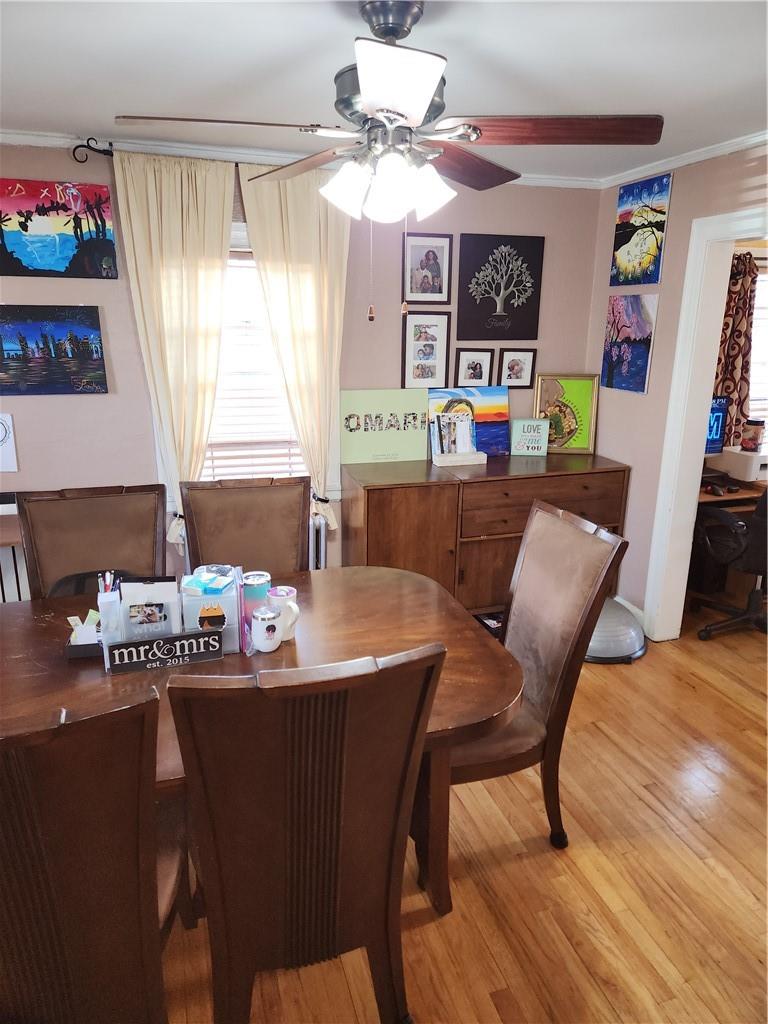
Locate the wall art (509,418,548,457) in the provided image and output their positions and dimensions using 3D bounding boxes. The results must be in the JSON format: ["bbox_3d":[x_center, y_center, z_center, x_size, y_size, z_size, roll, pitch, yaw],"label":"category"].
[{"bbox_3d":[0.882,-0.434,4.064,0.205,0.225,0.035,1,16,1],"label":"wall art"}]

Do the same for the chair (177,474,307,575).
[{"bbox_3d":[-0.497,0.477,2.648,0.530,1.080,0.670,-3,17,-12],"label":"chair"}]

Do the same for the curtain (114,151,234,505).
[{"bbox_3d":[-0.931,-0.765,3.283,0.529,1.721,0.110,-5,17,-18],"label":"curtain"}]

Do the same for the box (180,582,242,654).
[{"bbox_3d":[-0.507,0.310,2.004,0.152,0.180,0.130,-3,17,-13],"label":"box"}]

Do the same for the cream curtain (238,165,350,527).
[{"bbox_3d":[-0.440,-0.775,3.539,0.540,1.830,0.100,-5,17,-18],"label":"cream curtain"}]

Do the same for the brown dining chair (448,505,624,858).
[{"bbox_3d":[0.336,0.571,2.334,0.670,1.080,0.540,-5,17,-17],"label":"brown dining chair"}]

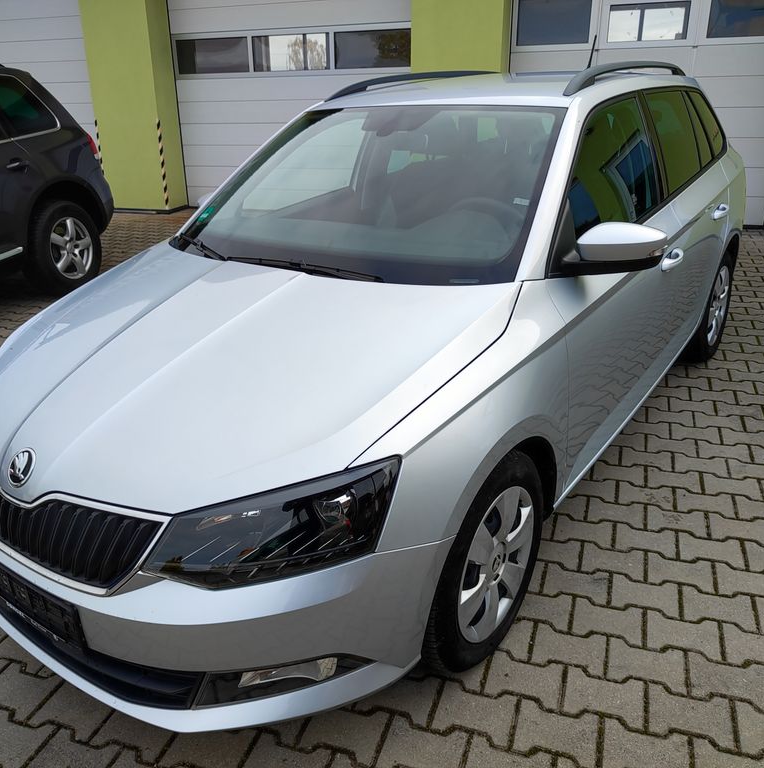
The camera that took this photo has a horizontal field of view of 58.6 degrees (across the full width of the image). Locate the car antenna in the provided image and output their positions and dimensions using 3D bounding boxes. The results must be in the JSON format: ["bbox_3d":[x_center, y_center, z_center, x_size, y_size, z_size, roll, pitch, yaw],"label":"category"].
[{"bbox_3d":[1.111,-1.741,3.602,0.025,0.210,0.030,14,2,34],"label":"car antenna"}]

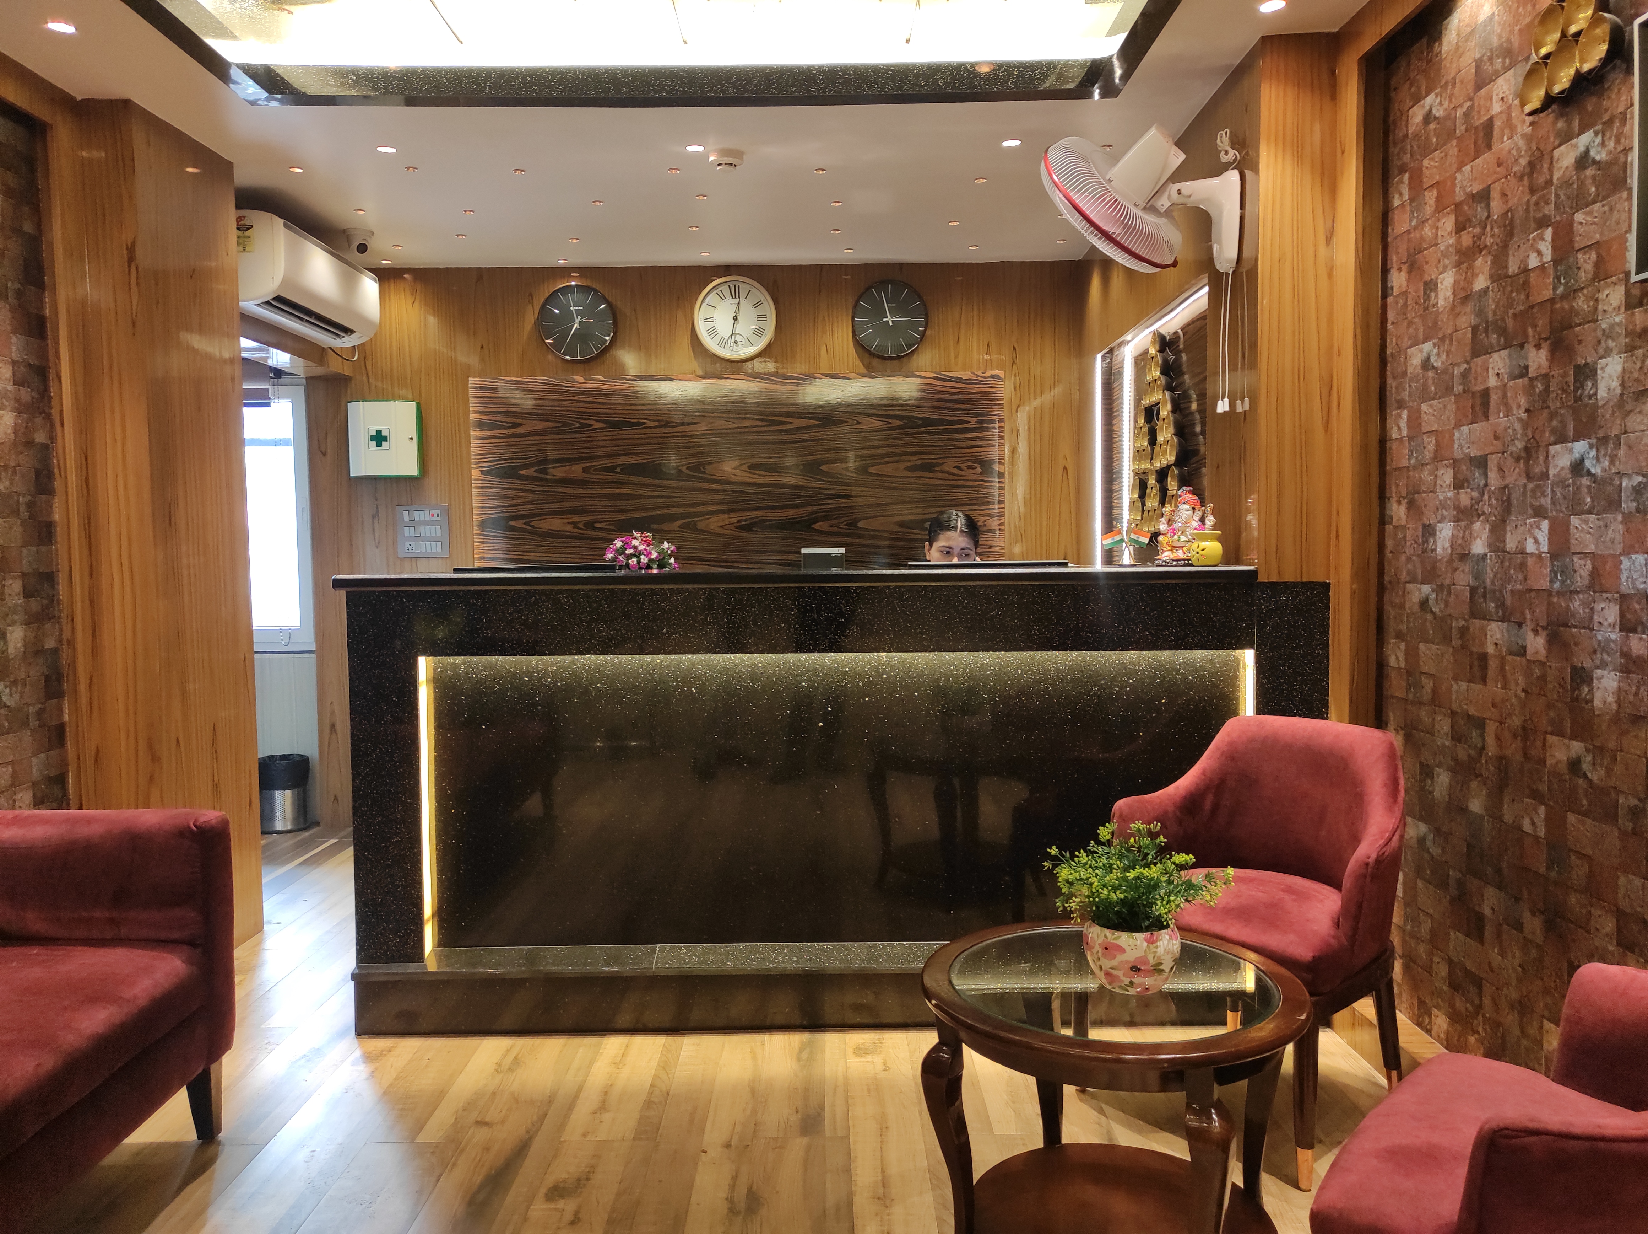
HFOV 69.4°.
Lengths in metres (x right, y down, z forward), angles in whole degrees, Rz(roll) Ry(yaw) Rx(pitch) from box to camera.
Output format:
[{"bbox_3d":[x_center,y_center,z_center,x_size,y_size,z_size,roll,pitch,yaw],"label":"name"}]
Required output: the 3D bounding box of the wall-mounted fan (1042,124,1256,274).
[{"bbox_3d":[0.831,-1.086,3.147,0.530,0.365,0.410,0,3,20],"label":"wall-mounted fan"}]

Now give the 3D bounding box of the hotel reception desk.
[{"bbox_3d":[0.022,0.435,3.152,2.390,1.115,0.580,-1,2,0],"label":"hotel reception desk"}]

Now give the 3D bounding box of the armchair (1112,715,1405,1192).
[{"bbox_3d":[0.911,0.625,2.493,0.575,0.775,0.550,-3,3,-42],"label":"armchair"}]

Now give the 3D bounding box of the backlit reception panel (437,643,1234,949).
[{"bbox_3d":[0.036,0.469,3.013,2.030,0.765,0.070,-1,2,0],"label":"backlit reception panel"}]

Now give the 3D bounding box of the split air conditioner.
[{"bbox_3d":[-1.920,-1.223,4.408,0.225,0.295,0.880,-1,2,0],"label":"split air conditioner"}]

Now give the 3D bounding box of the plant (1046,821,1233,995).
[{"bbox_3d":[0.502,0.449,1.892,0.290,0.258,0.270,-1,2,0],"label":"plant"}]

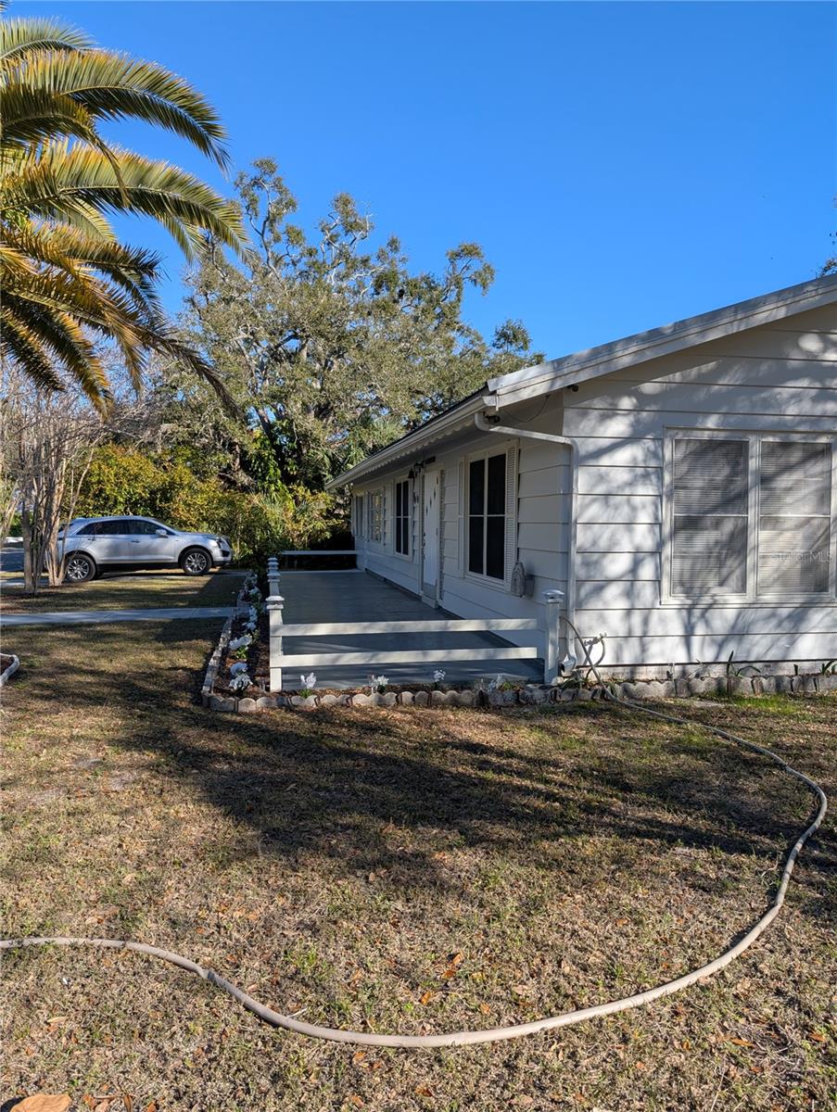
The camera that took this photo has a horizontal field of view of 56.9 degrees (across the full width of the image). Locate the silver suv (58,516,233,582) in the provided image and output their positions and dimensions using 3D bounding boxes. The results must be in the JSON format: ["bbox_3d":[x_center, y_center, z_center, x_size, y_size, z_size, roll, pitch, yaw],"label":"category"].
[{"bbox_3d":[-7.420,-0.250,20.600,4.810,1.680,1.920,-3,3,-12],"label":"silver suv"}]

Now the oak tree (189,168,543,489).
[{"bbox_3d":[-2.273,-7.669,30.654,15.300,15.800,14.500,0,3,-11],"label":"oak tree"}]

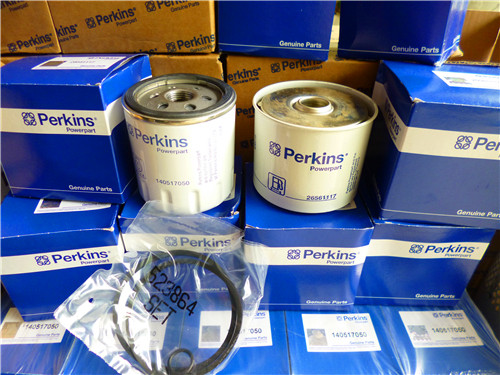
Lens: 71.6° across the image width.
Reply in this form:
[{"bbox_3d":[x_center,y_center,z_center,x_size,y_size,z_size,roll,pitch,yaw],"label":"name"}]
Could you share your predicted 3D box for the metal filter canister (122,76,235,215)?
[{"bbox_3d":[-0.048,-0.034,0.266,0.079,0.077,0.079,-1,37,0],"label":"metal filter canister"}]

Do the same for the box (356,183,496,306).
[{"bbox_3d":[0.135,0.038,0.307,0.088,0.096,0.086,0,37,2],"label":"box"}]

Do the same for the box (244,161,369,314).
[{"bbox_3d":[0.044,0.041,0.306,0.088,0.096,0.086,0,37,2],"label":"box"}]

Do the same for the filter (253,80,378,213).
[{"bbox_3d":[0.047,-0.034,0.270,0.088,0.068,0.088,-1,37,0],"label":"filter"}]

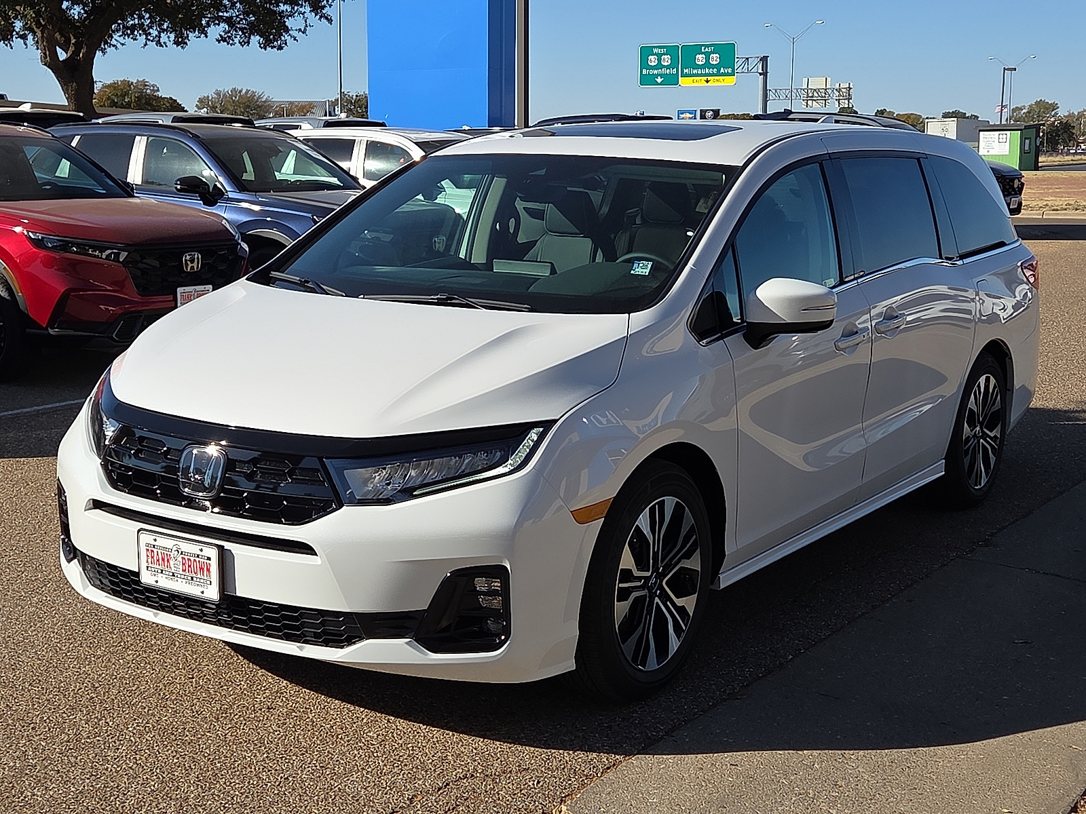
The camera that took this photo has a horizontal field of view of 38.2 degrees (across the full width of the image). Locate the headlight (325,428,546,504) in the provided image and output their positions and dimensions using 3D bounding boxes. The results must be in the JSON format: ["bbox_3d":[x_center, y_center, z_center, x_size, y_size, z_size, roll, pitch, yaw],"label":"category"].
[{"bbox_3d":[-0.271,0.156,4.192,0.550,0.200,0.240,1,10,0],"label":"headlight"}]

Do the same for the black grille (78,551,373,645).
[{"bbox_3d":[-0.984,0.559,4.494,1.140,0.125,0.120,7,12,33],"label":"black grille"}]

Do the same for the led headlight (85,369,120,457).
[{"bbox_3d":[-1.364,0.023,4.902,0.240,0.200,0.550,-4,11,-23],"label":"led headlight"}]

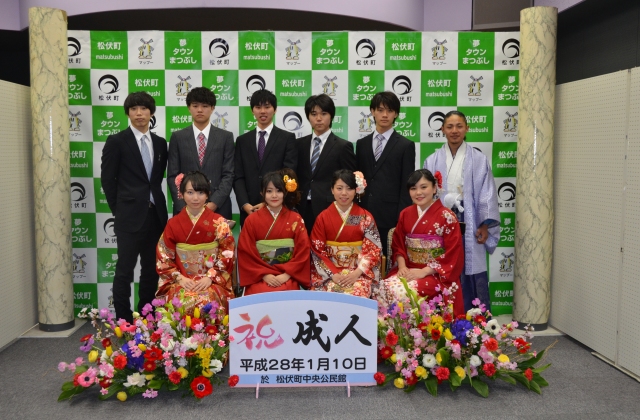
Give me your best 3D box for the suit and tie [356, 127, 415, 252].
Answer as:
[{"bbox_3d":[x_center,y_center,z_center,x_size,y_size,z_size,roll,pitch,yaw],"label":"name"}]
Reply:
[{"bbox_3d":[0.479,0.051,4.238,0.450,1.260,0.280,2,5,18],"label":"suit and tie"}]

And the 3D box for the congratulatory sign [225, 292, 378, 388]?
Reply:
[{"bbox_3d":[-0.096,0.741,3.342,0.840,0.570,0.060,0,5,2],"label":"congratulatory sign"}]

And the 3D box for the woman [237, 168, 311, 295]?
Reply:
[{"bbox_3d":[-0.295,0.338,3.767,0.480,1.185,0.660,0,4,-4],"label":"woman"}]

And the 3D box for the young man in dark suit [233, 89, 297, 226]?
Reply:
[{"bbox_3d":[-0.400,0.019,4.204,0.470,1.755,0.310,0,4,5],"label":"young man in dark suit"}]

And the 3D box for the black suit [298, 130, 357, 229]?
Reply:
[{"bbox_3d":[0.041,0.163,4.296,0.460,1.490,0.310,2,5,27],"label":"black suit"}]

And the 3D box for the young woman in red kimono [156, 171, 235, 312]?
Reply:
[{"bbox_3d":[-0.774,0.382,3.654,0.490,1.250,0.650,-1,5,-10],"label":"young woman in red kimono"}]

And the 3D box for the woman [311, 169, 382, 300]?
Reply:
[{"bbox_3d":[0.165,0.384,3.654,0.460,1.250,0.650,0,5,4],"label":"woman"}]

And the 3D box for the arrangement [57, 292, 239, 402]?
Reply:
[{"bbox_3d":[-0.950,0.721,3.265,0.890,0.500,0.500,0,4,-6],"label":"arrangement"}]

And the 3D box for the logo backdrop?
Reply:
[{"bbox_3d":[-0.199,-0.256,4.602,3.672,2.256,0.060,0,4,-1],"label":"logo backdrop"}]

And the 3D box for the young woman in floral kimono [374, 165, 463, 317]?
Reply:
[{"bbox_3d":[0.628,0.385,3.654,0.510,1.250,0.670,2,5,22],"label":"young woman in floral kimono"}]

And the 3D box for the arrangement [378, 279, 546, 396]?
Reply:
[{"bbox_3d":[0.824,0.725,3.431,0.970,0.610,0.500,1,5,5],"label":"arrangement"}]

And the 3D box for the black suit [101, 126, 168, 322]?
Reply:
[{"bbox_3d":[-1.358,0.152,4.275,0.470,1.515,0.320,-3,5,-33],"label":"black suit"}]

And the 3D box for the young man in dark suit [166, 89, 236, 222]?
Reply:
[{"bbox_3d":[-0.849,0.060,4.149,0.480,1.810,0.290,-1,5,-9],"label":"young man in dark suit"}]

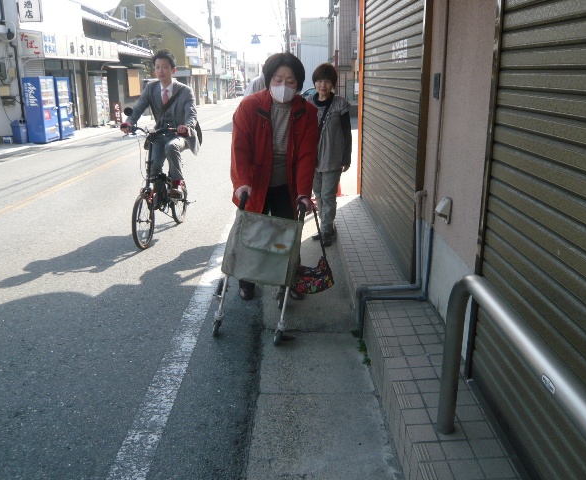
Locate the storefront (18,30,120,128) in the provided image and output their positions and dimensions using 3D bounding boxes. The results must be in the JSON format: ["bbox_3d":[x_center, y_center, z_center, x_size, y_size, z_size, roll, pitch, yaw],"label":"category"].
[{"bbox_3d":[-7.400,-5.213,17.650,1.000,3.000,6.800,0,18,0],"label":"storefront"}]

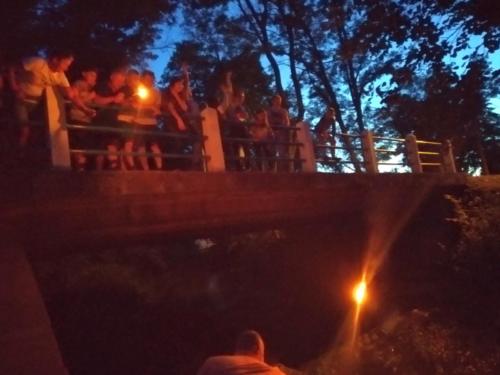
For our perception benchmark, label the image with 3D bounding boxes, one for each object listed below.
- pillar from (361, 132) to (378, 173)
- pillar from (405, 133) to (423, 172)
[{"bbox_3d":[2.818,-0.812,8.837,0.200,1.010,0.200,-3,-7,-41],"label":"pillar"},{"bbox_3d":[4.505,-0.897,10.289,0.200,1.040,0.200,-3,-7,-41],"label":"pillar"}]

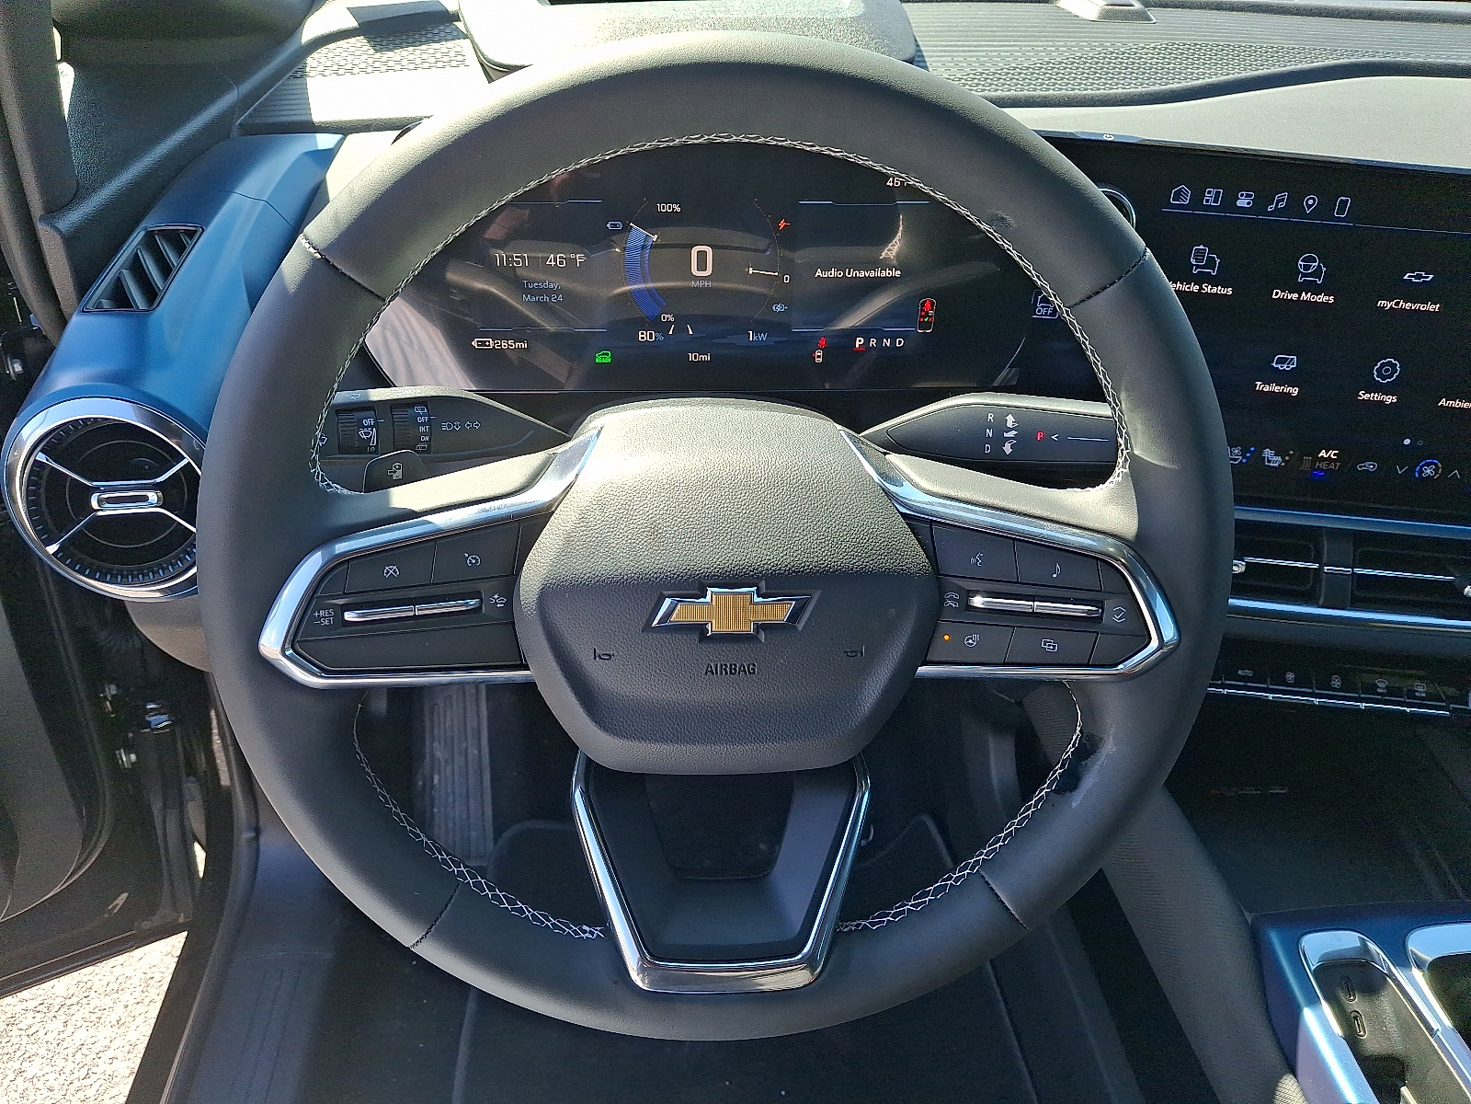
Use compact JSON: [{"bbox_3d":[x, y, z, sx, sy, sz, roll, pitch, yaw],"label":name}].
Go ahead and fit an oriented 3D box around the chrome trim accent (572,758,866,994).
[{"bbox_3d":[-0.004,0.127,0.425,0.122,0.086,0.030,0,2,-4],"label":"chrome trim accent"}]

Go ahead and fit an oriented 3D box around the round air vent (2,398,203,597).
[{"bbox_3d":[-0.312,-0.023,0.540,0.112,0.112,0.028,0,25,-4],"label":"round air vent"}]

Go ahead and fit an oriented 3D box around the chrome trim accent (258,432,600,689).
[{"bbox_3d":[-0.109,0.005,0.394,0.126,0.094,0.036,-3,12,-15],"label":"chrome trim accent"}]

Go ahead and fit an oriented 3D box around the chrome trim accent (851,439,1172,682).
[{"bbox_3d":[0.104,0.004,0.410,0.126,0.094,0.036,2,11,6],"label":"chrome trim accent"}]

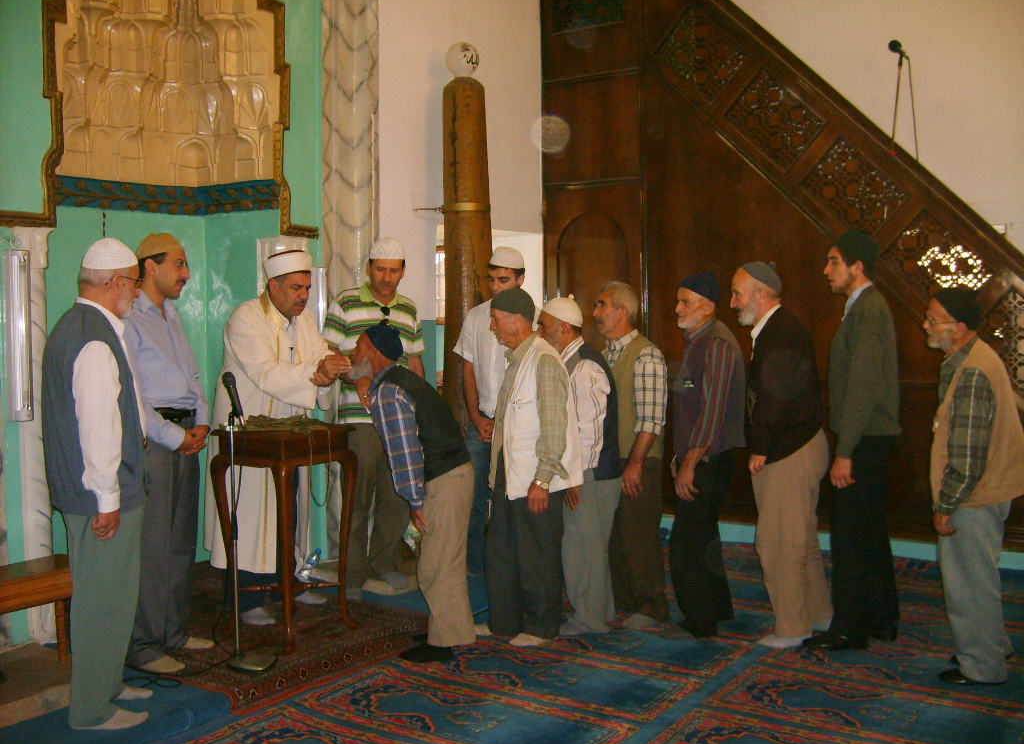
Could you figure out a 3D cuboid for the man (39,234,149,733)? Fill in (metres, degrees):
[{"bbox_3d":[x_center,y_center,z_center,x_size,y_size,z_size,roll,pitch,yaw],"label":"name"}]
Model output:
[{"bbox_3d":[-1.485,0.378,3.664,0.380,1.692,0.500,-2,3,-30],"label":"man"}]

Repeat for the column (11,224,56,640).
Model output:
[{"bbox_3d":[-1.956,0.266,4.257,0.160,1.710,0.160,2,4,34],"label":"column"}]

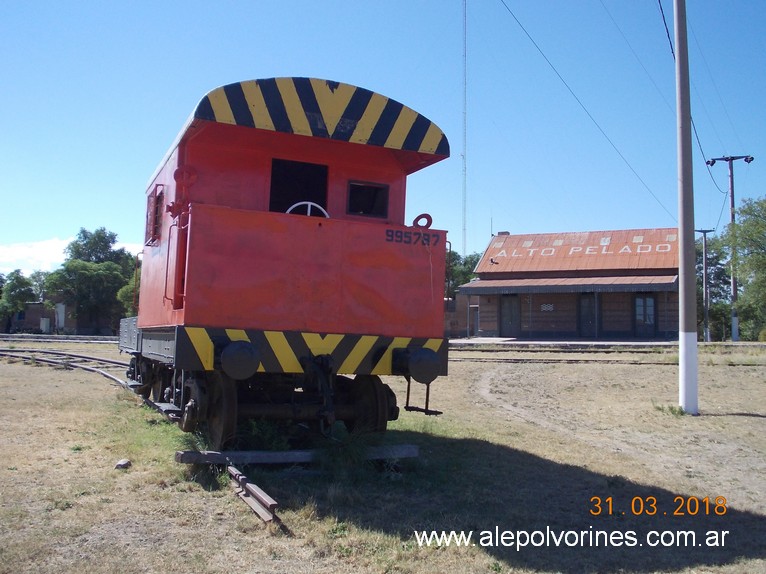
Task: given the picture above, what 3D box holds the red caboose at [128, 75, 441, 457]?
[{"bbox_3d":[-1.994,-0.048,12.389,3.010,4.033,8.650,4,-4,-21],"label":"red caboose"}]

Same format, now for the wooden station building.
[{"bbox_3d":[13.196,-0.294,55.716,13.099,7.446,10.900,-1,-3,24],"label":"wooden station building"}]

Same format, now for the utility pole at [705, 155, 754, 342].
[{"bbox_3d":[18.010,-1.994,43.177,2.350,9.618,0.400,-1,-3,25],"label":"utility pole"}]

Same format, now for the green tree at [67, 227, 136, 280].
[{"bbox_3d":[-27.613,-0.557,82.157,7.600,10.771,7.400,1,-3,-19],"label":"green tree"}]

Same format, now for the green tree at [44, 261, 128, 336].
[{"bbox_3d":[-24.856,0.950,70.055,6.900,6.339,6.600,1,-3,-20],"label":"green tree"}]

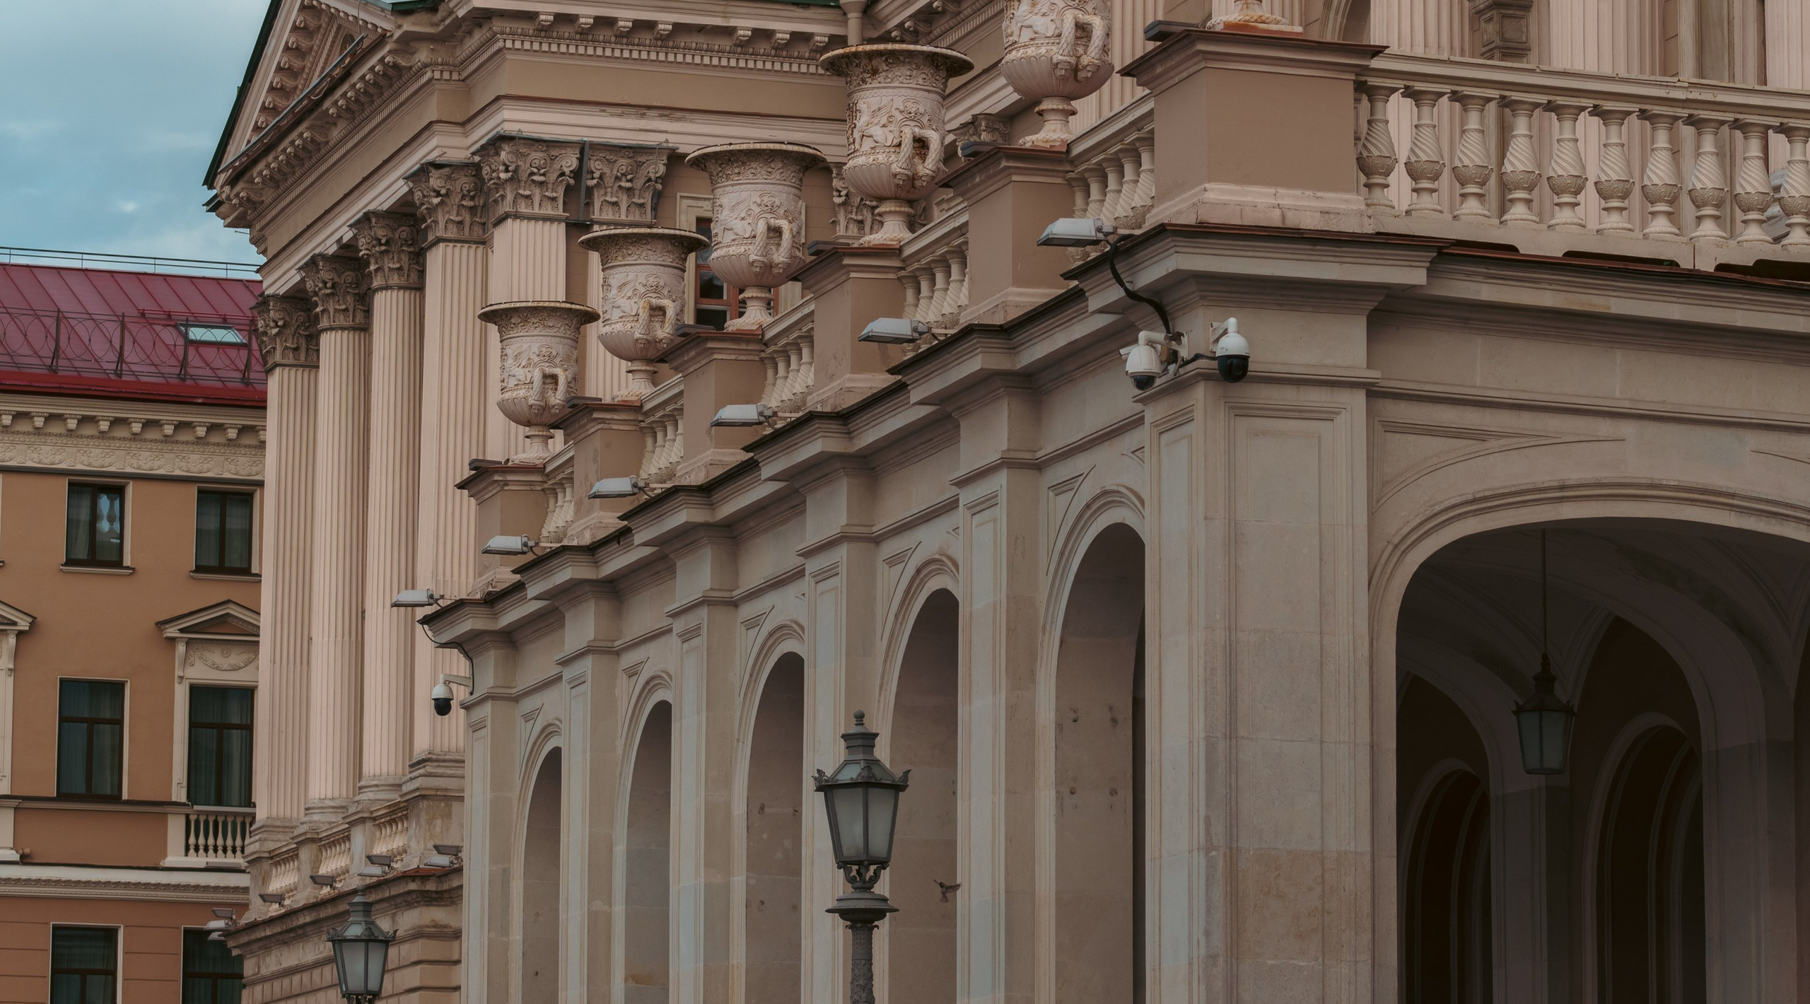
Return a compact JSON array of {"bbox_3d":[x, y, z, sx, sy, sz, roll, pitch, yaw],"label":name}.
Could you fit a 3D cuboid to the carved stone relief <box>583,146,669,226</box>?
[{"bbox_3d":[-4.250,-4.821,88.168,1.400,1.280,0.500,3,-9,-17],"label":"carved stone relief"}]

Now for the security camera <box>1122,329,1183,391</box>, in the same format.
[{"bbox_3d":[1.586,-0.892,36.292,0.420,0.390,0.270,3,-8,-17],"label":"security camera"}]

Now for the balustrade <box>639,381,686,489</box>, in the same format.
[{"bbox_3d":[-1.720,-0.471,49.589,0.400,1.200,2.800,3,-9,-17],"label":"balustrade"}]

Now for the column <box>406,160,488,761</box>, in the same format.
[{"bbox_3d":[-6.877,-0.472,87.120,1.080,9.600,1.080,3,-8,-17],"label":"column"}]

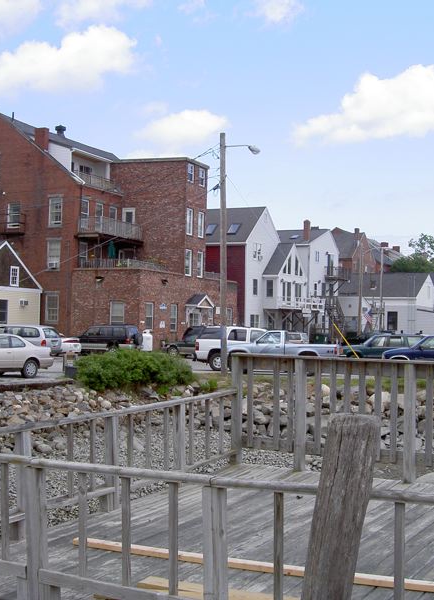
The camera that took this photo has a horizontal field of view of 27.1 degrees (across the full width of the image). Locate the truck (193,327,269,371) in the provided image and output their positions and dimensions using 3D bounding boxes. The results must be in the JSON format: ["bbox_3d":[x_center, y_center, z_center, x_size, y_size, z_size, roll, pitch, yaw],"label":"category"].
[{"bbox_3d":[1.557,2.121,38.900,5.200,1.880,1.950,1,-2,5],"label":"truck"}]

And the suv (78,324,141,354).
[{"bbox_3d":[-6.555,2.355,51.647,4.350,1.740,1.750,0,-2,25],"label":"suv"}]

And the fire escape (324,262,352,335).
[{"bbox_3d":[10.295,0.529,77.000,2.200,7.120,3.000,0,-2,26],"label":"fire escape"}]

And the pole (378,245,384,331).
[{"bbox_3d":[14.037,-0.090,77.000,0.300,9.120,0.300,1,-2,0],"label":"pole"}]

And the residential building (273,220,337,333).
[{"bbox_3d":[7.069,-1.594,91.139,8.500,12.400,11.000,0,-2,25],"label":"residential building"}]

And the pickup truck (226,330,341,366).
[{"bbox_3d":[2.653,2.101,35.453,4.500,1.700,1.750,1,-2,12],"label":"pickup truck"}]

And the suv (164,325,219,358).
[{"bbox_3d":[-0.502,2.316,48.151,4.650,1.770,1.820,0,-2,25],"label":"suv"}]

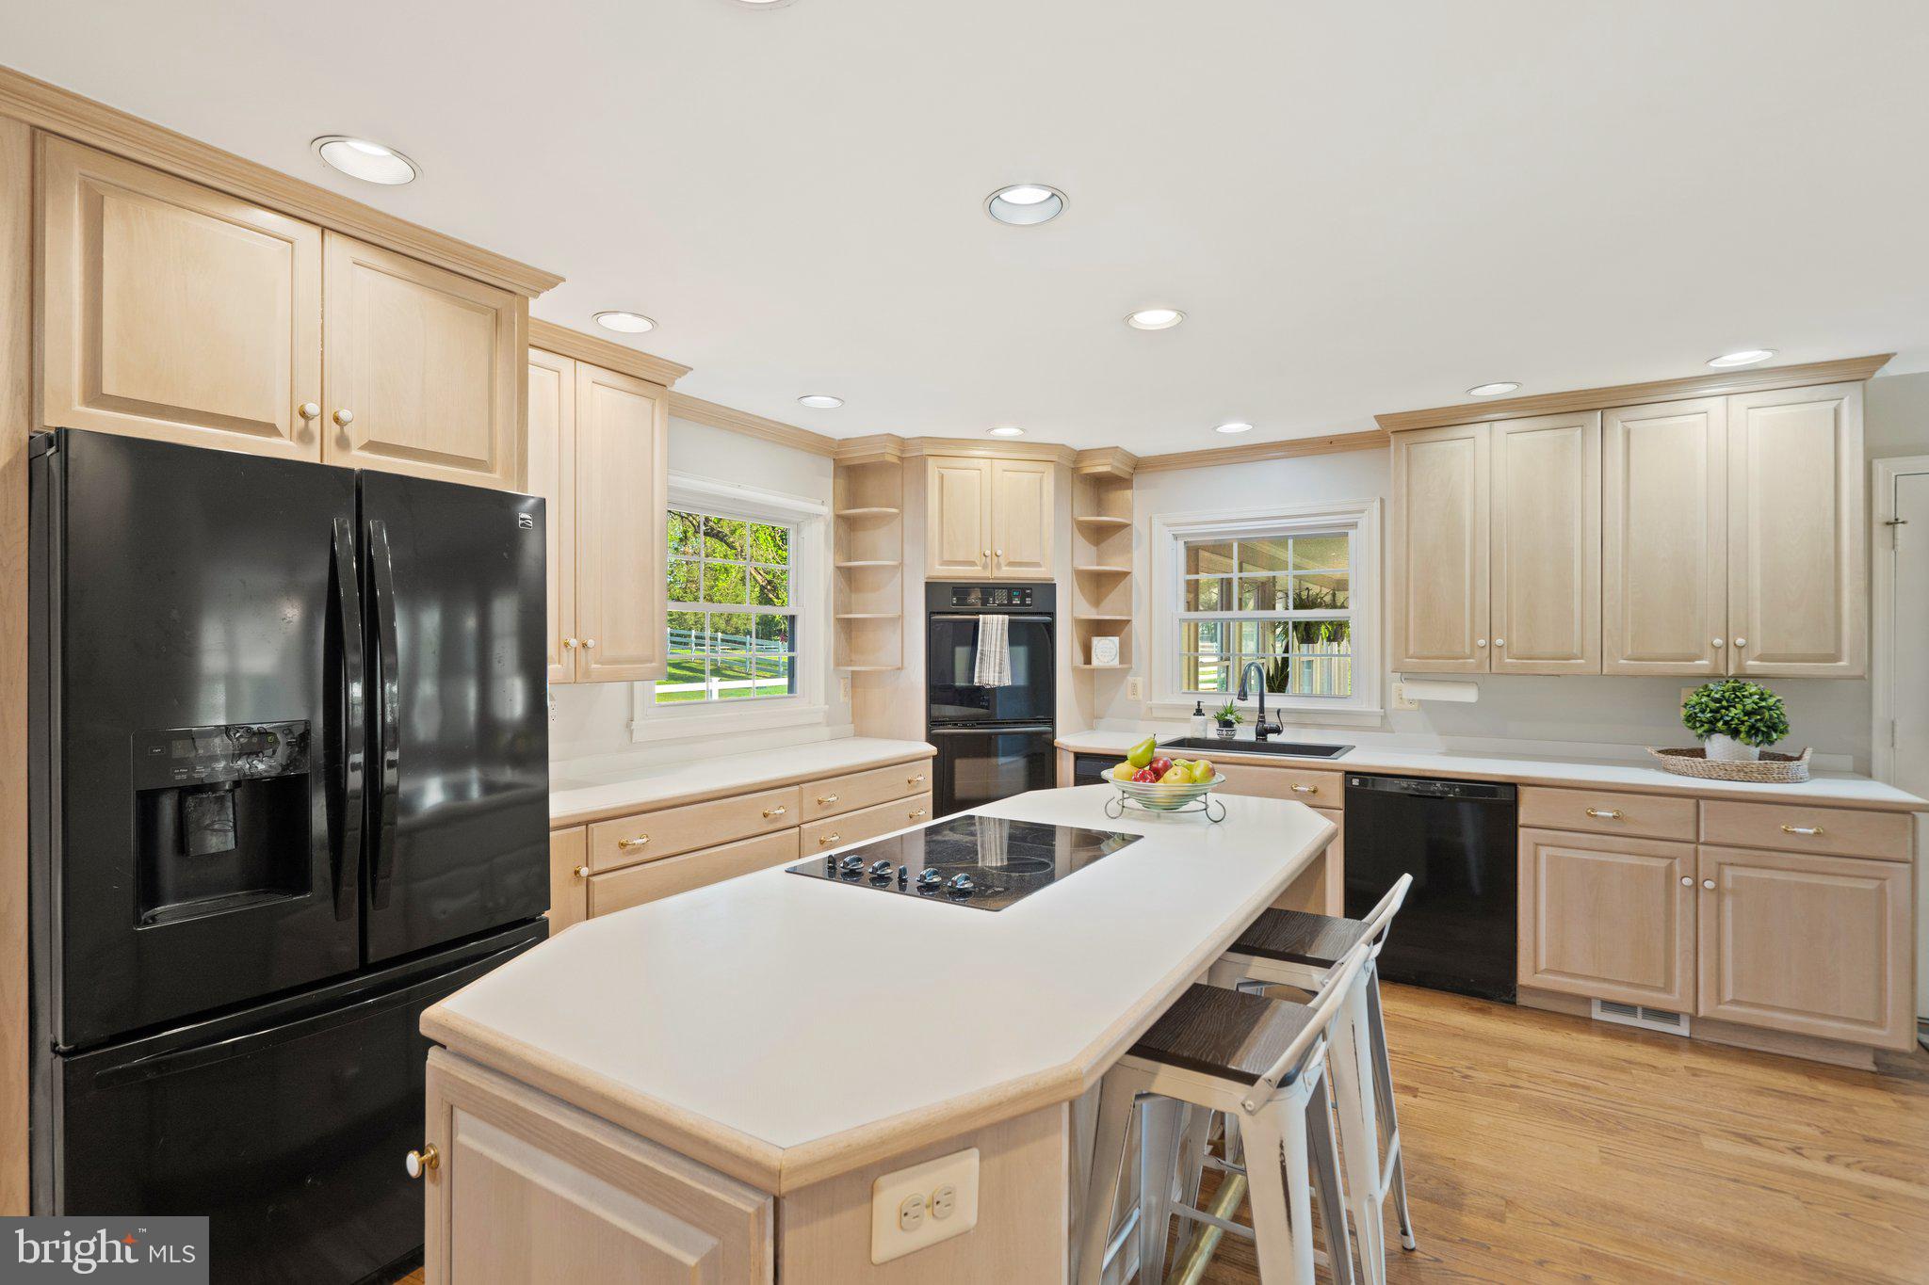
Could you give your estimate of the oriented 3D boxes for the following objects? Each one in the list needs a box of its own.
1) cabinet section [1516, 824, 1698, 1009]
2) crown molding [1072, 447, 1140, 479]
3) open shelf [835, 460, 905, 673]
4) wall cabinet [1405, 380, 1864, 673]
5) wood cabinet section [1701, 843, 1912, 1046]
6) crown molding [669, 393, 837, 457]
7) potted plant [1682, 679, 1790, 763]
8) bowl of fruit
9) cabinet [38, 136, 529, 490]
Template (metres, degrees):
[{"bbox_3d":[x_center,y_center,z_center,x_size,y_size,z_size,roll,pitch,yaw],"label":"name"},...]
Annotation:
[{"bbox_3d":[2.508,1.012,3.407,0.521,0.606,0.590,0,0,32],"label":"cabinet section"},{"bbox_3d":[0.748,-0.937,4.580,0.260,0.115,0.370,0,0,30],"label":"crown molding"},{"bbox_3d":[-0.500,-0.395,4.410,0.340,1.087,0.170,0,0,33],"label":"open shelf"},{"bbox_3d":[2.606,-0.397,3.526,1.487,1.048,0.315,0,0,32],"label":"wall cabinet"},{"bbox_3d":[2.957,1.009,3.127,0.538,0.609,0.590,0,0,32],"label":"wood cabinet section"},{"bbox_3d":[-0.965,-0.968,3.871,0.075,0.082,1.160,0,0,33],"label":"crown molding"},{"bbox_3d":[2.832,0.305,3.149,0.300,0.358,0.300,0,0,32],"label":"potted plant"},{"bbox_3d":[0.581,0.390,2.491,0.356,0.237,0.350,0,0,0],"label":"bowl of fruit"},{"bbox_3d":[-1.719,-0.671,2.131,0.642,0.555,0.935,0,0,33],"label":"cabinet"}]

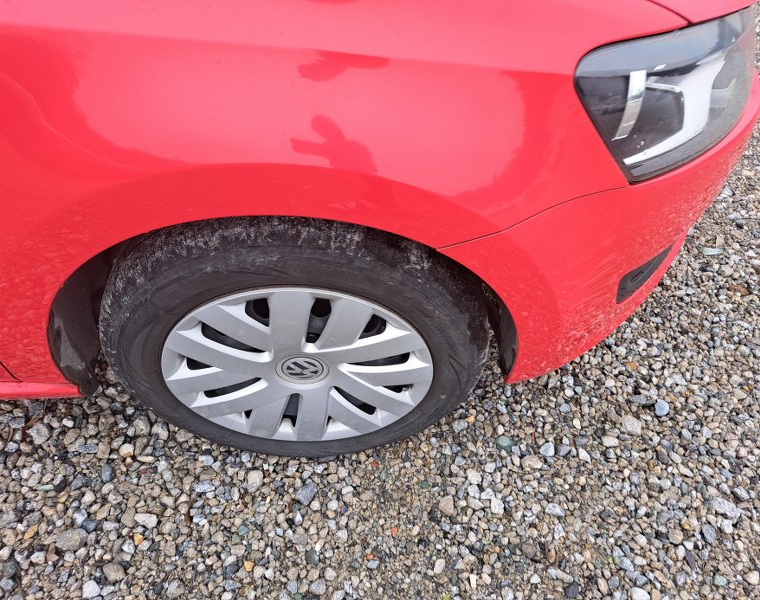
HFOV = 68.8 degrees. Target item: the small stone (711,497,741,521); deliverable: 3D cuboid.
[{"bbox_3d":[0.620,0.373,0.993,0.049,0.023,0.029,20,50,17],"label":"small stone"}]

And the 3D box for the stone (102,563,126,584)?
[{"bbox_3d":[-0.450,0.460,0.938,0.042,0.021,0.027,22,52,19],"label":"stone"}]

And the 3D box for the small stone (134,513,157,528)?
[{"bbox_3d":[-0.422,0.394,0.997,0.042,0.018,0.023,15,50,13],"label":"small stone"}]

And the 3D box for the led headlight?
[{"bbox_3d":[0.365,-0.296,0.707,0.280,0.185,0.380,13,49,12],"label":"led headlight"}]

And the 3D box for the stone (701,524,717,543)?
[{"bbox_3d":[0.583,0.411,0.982,0.020,0.016,0.030,0,48,0],"label":"stone"}]

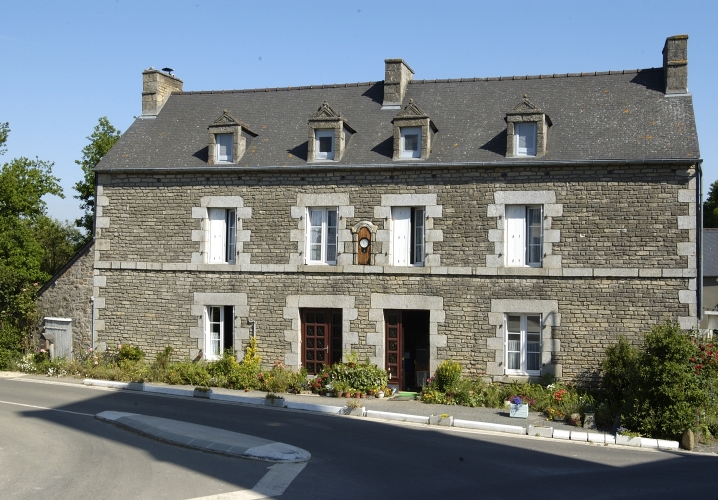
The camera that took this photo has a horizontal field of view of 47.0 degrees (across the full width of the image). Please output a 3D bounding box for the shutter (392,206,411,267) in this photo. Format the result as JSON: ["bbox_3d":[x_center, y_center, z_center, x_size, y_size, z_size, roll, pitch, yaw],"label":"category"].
[{"bbox_3d":[1.315,-0.406,25.324,0.597,1.824,0.050,0,0,13],"label":"shutter"}]

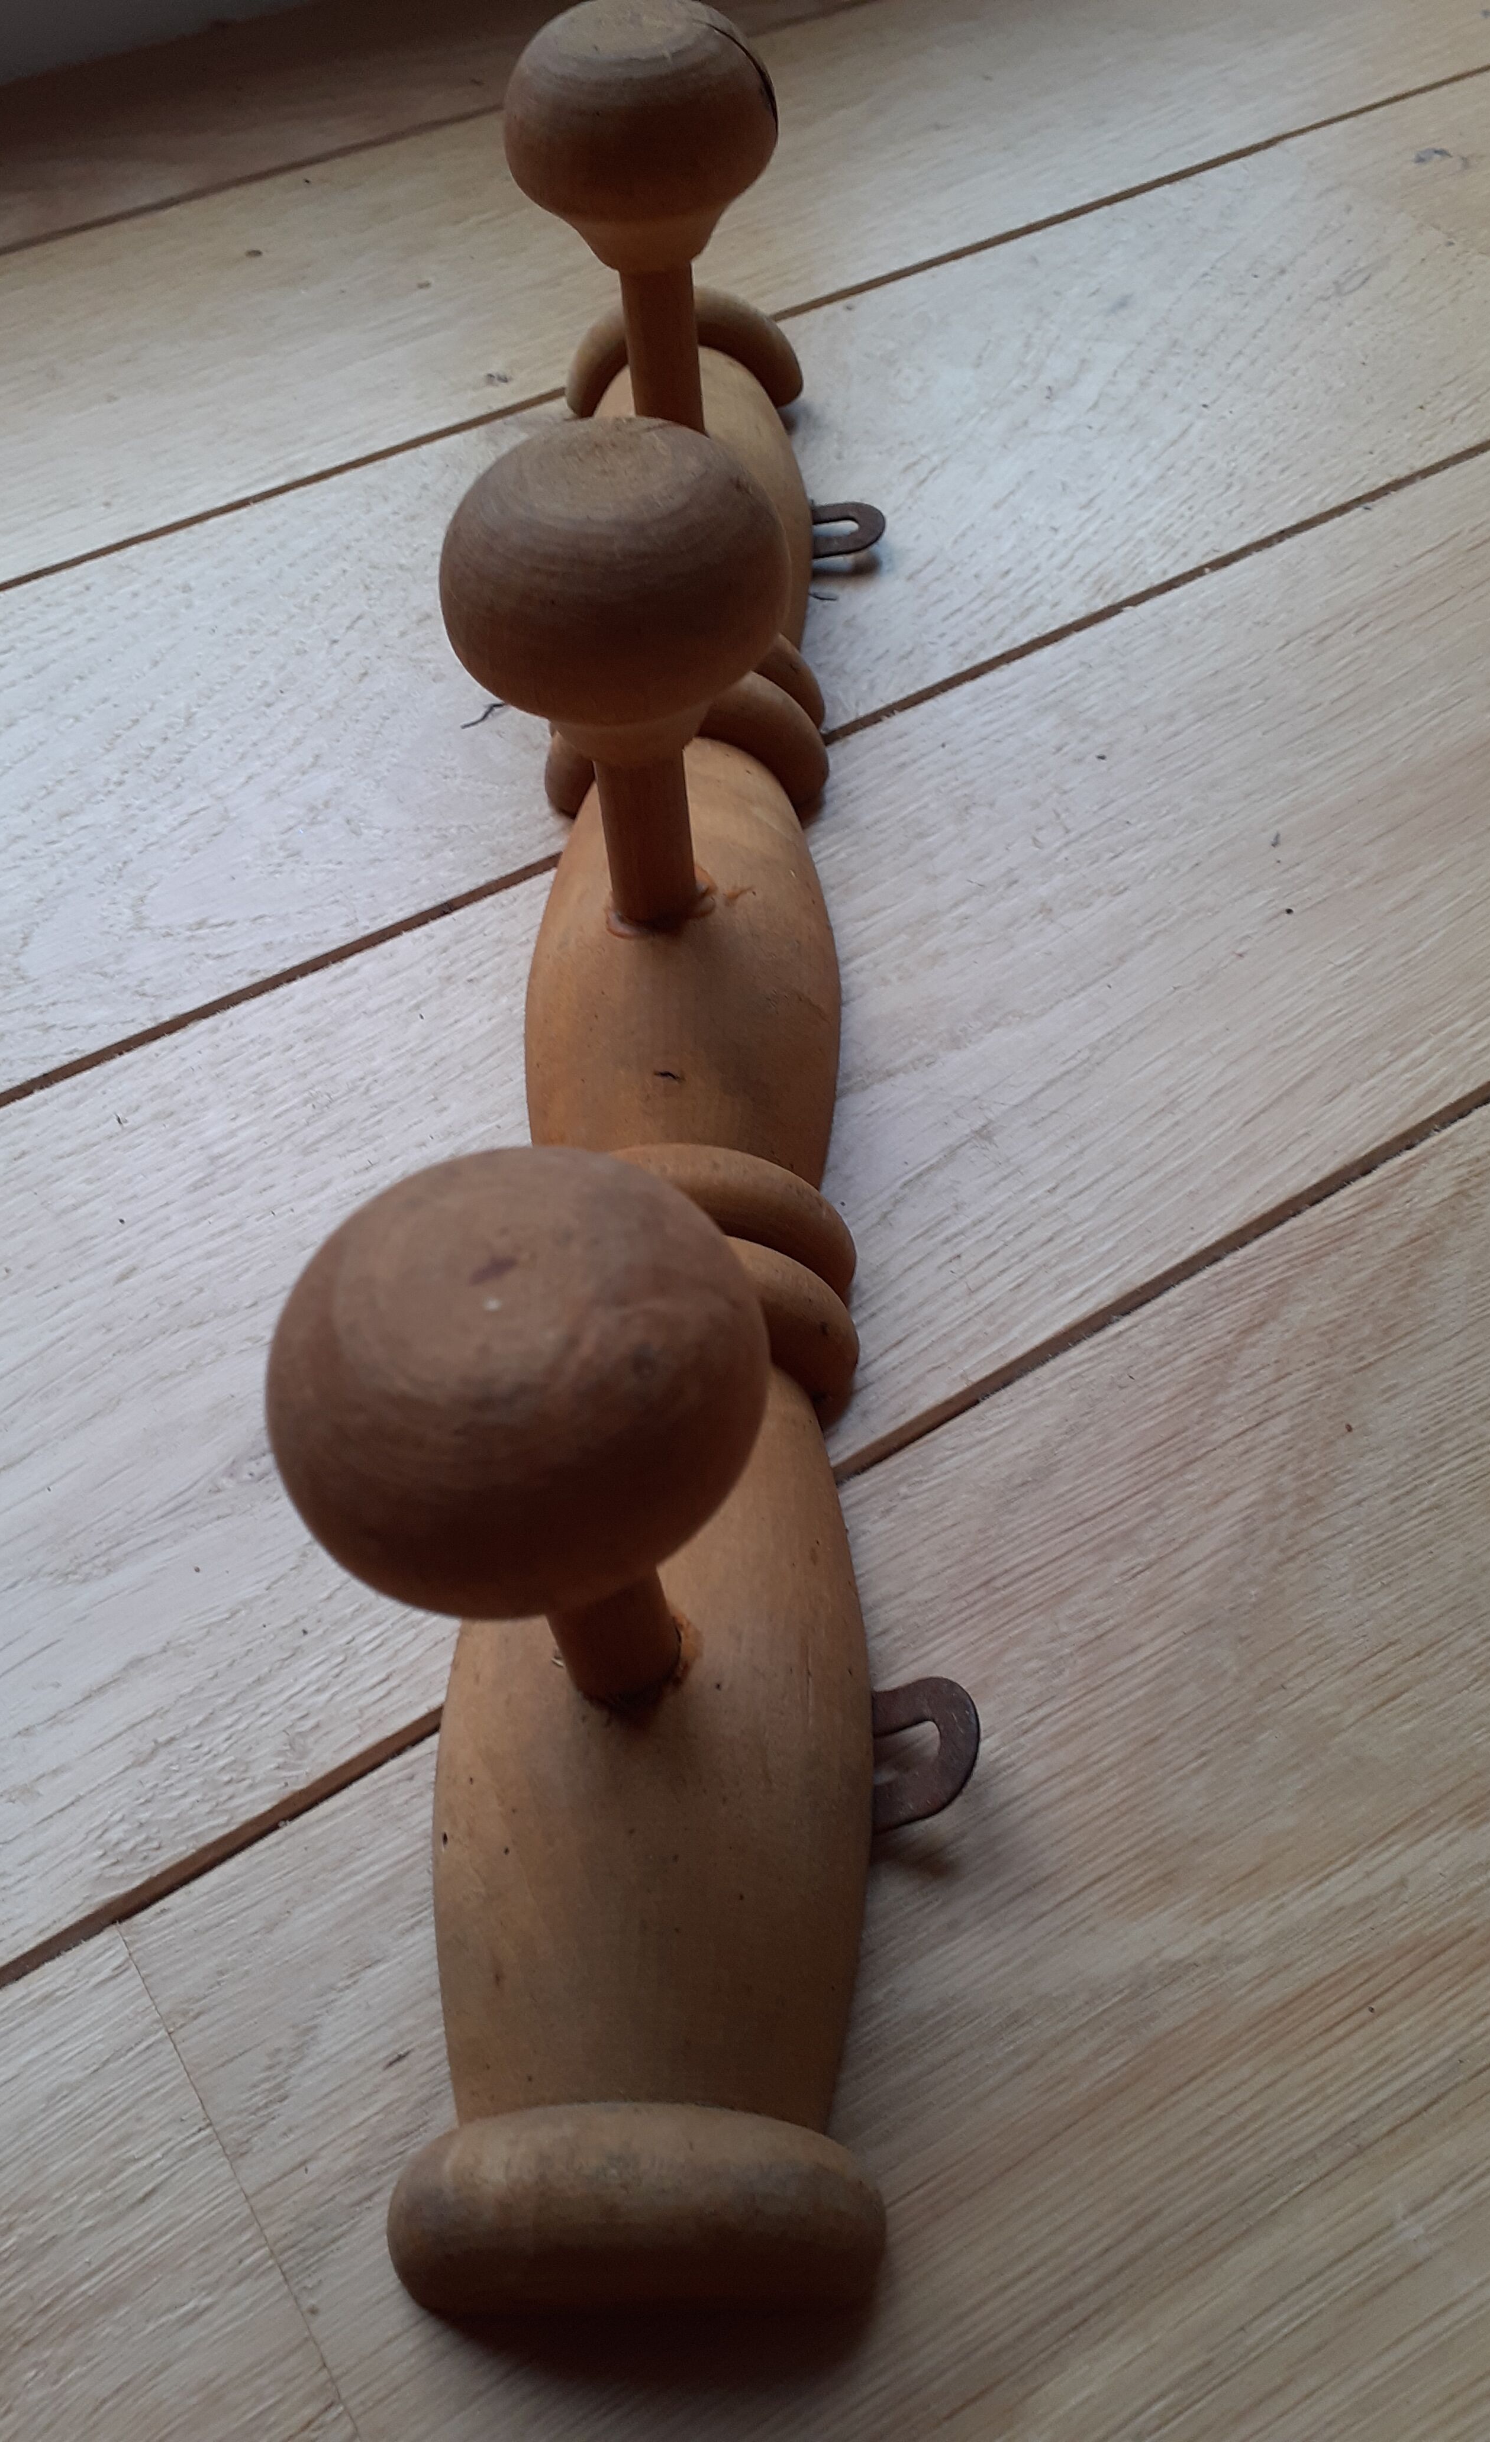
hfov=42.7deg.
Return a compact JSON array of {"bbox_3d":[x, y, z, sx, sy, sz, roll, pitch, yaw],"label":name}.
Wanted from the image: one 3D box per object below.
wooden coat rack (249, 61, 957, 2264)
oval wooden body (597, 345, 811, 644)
[{"bbox_3d":[-0.009,-0.071,0.306,0.081,0.109,0.419,0,53,0],"label":"wooden coat rack"},{"bbox_3d":[-0.014,-0.157,0.421,0.055,0.028,0.106,0,53,0],"label":"oval wooden body"}]

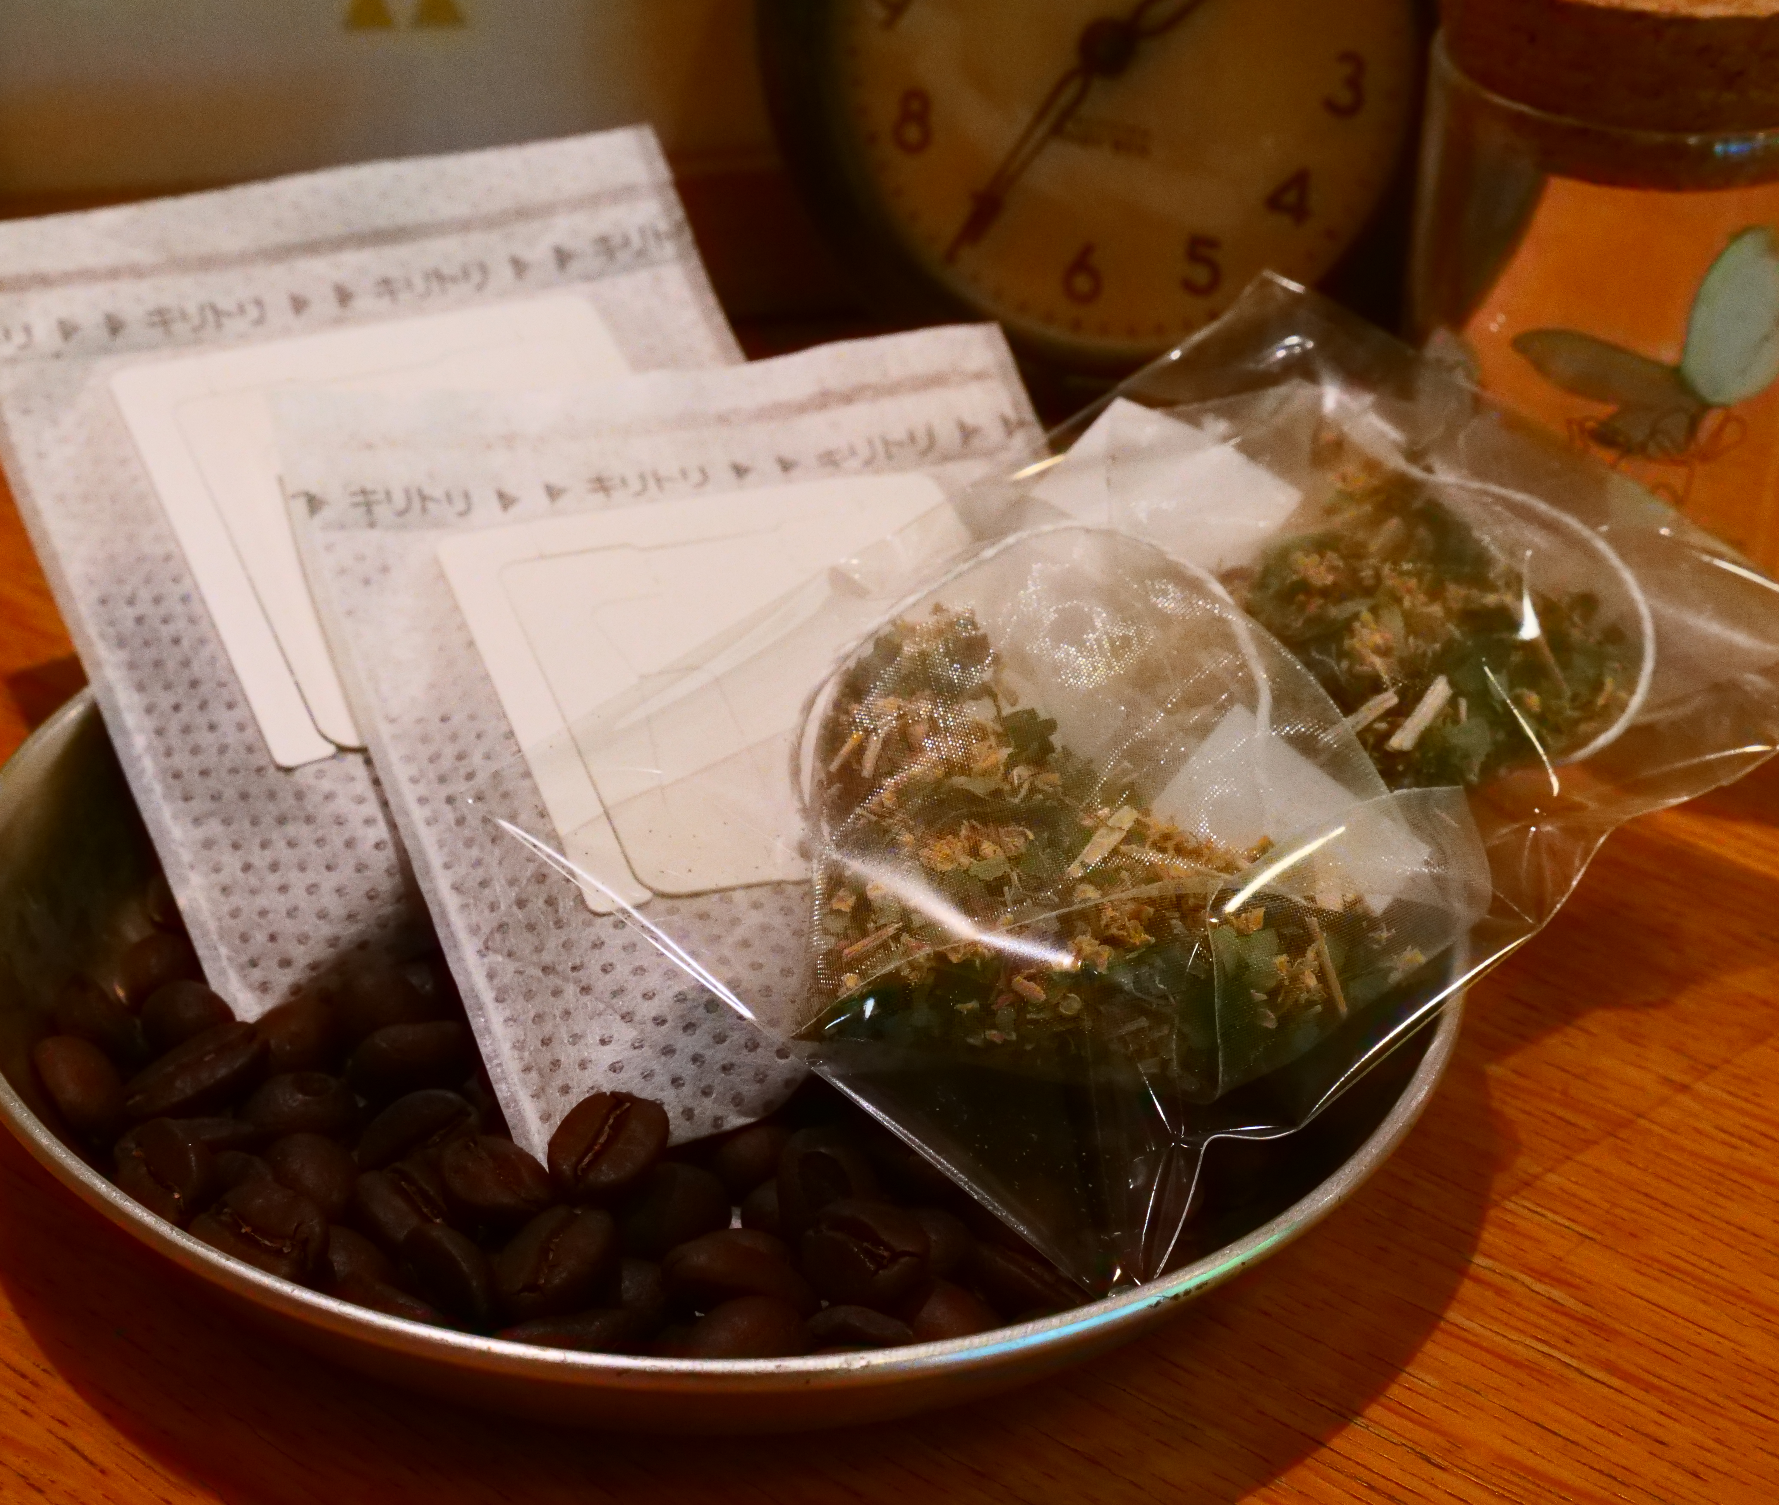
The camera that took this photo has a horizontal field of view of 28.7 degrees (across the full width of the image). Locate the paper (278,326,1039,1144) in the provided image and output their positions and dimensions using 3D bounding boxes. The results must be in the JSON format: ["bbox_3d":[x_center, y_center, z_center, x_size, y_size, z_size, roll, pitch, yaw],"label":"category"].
[{"bbox_3d":[-0.008,-0.003,0.311,0.074,0.011,0.090,-8,54,-23],"label":"paper"}]

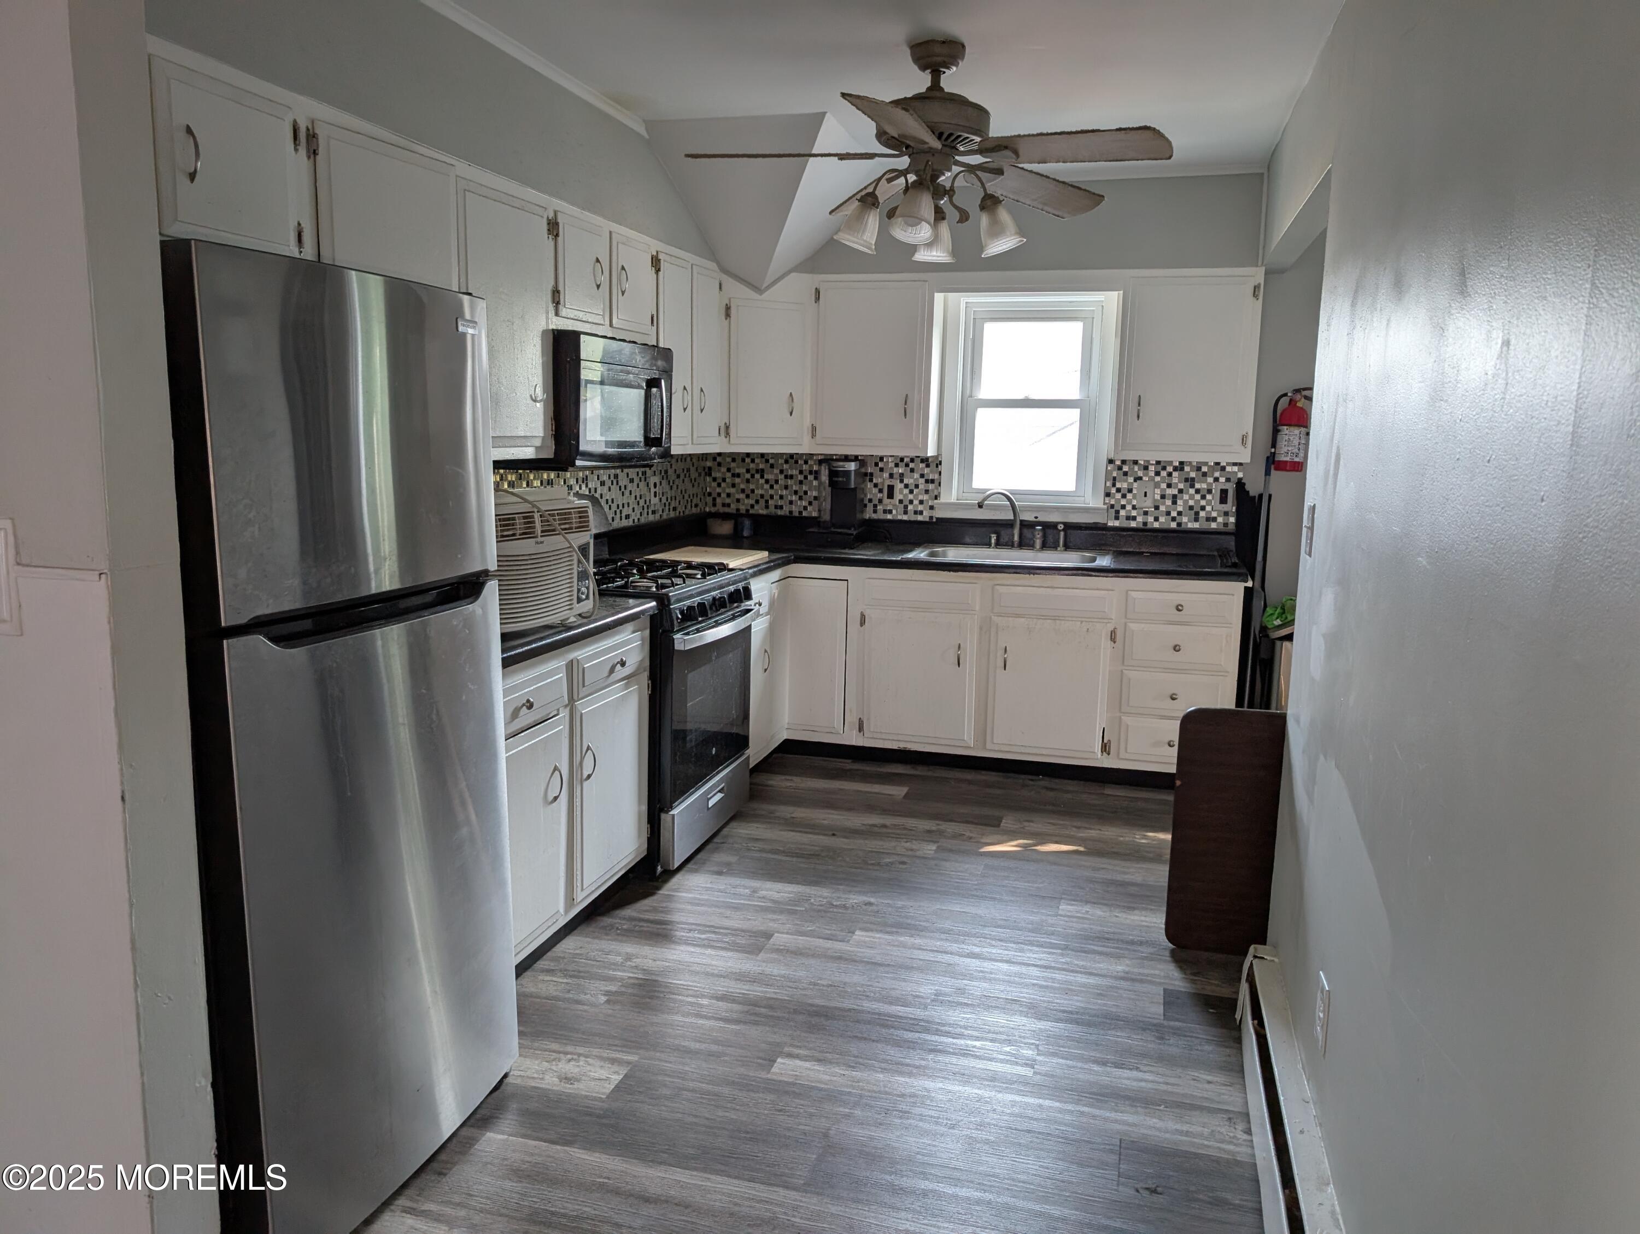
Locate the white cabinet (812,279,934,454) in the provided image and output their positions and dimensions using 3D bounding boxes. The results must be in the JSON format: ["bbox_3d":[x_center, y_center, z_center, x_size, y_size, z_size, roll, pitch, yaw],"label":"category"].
[{"bbox_3d":[0.273,-1.132,5.201,0.539,0.765,0.325,3,10,15],"label":"white cabinet"}]

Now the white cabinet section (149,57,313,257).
[{"bbox_3d":[-1.321,-0.906,2.348,0.330,0.340,0.435,3,9,16],"label":"white cabinet section"}]

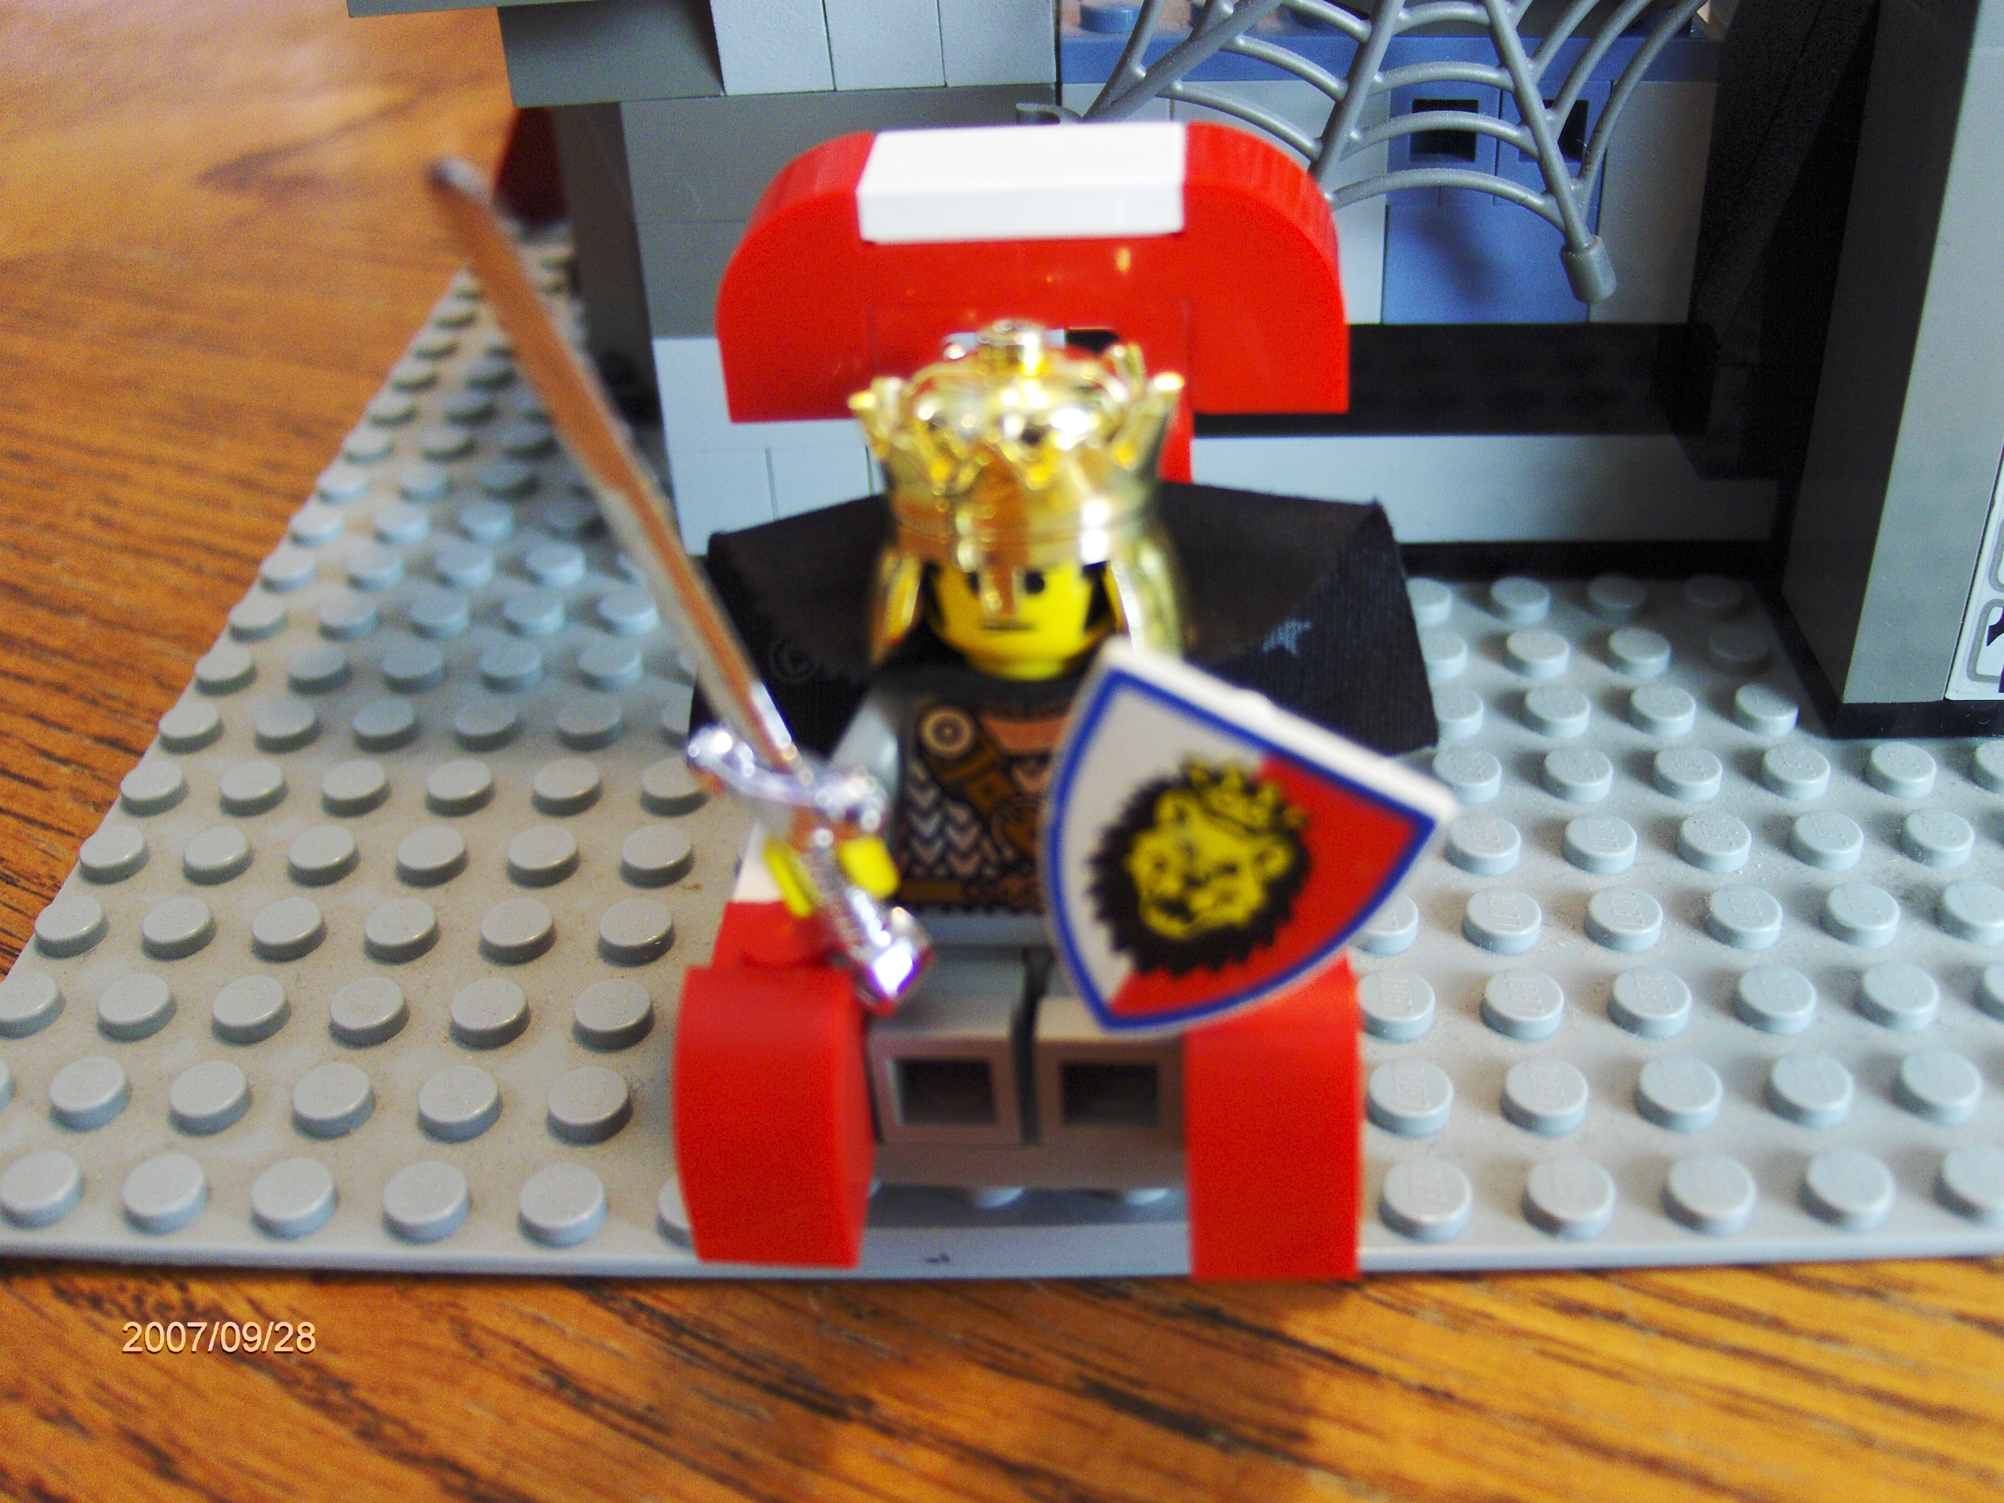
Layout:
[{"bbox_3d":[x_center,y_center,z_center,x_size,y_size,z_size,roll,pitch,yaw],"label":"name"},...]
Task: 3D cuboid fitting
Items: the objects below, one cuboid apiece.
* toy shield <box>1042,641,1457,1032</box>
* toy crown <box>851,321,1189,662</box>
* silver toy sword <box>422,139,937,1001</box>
[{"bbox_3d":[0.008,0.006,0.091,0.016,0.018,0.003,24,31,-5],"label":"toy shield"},{"bbox_3d":[0.001,-0.012,0.096,0.015,0.017,0.015,3,29,11],"label":"toy crown"},{"bbox_3d":[-0.013,-0.005,0.085,0.012,0.042,0.004,12,47,46],"label":"silver toy sword"}]

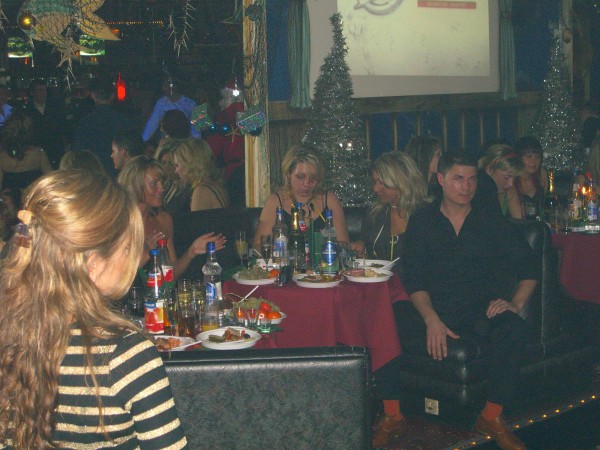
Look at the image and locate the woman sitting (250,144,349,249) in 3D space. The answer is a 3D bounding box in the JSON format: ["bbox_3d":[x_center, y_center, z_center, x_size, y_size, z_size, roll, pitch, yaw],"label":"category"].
[{"bbox_3d":[0.003,0.243,5.883,0.470,1.250,0.650,-1,9,-2],"label":"woman sitting"}]

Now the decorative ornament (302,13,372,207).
[{"bbox_3d":[0.213,-0.663,6.700,0.398,1.071,0.398,-1,9,0],"label":"decorative ornament"}]

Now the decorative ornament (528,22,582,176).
[{"bbox_3d":[1.980,-0.984,9.100,0.430,1.150,0.430,0,9,0],"label":"decorative ornament"}]

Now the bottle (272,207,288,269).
[{"bbox_3d":[-0.091,0.060,5.437,0.069,0.282,0.069,-1,9,0],"label":"bottle"}]

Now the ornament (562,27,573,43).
[{"bbox_3d":[2.044,-1.447,9.000,0.074,0.112,0.074,-1,9,0],"label":"ornament"}]

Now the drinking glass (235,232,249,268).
[{"bbox_3d":[-0.272,0.113,5.450,0.060,0.170,0.060,0,9,0],"label":"drinking glass"}]

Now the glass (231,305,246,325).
[{"bbox_3d":[-0.224,0.332,4.319,0.052,0.075,0.052,0,9,0],"label":"glass"}]

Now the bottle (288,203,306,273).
[{"bbox_3d":[-0.012,0.058,5.334,0.083,0.310,0.083,0,9,0],"label":"bottle"}]

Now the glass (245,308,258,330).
[{"bbox_3d":[-0.178,0.345,4.337,0.048,0.066,0.048,-1,9,0],"label":"glass"}]

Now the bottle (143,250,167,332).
[{"bbox_3d":[-0.525,0.240,4.264,0.072,0.303,0.072,-1,9,0],"label":"bottle"}]

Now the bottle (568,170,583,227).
[{"bbox_3d":[1.550,-0.150,6.612,0.077,0.320,0.077,0,9,0],"label":"bottle"}]

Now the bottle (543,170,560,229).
[{"bbox_3d":[1.378,-0.123,6.439,0.083,0.320,0.083,0,9,0],"label":"bottle"}]

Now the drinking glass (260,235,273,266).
[{"bbox_3d":[-0.155,0.122,5.478,0.055,0.155,0.055,-1,9,0],"label":"drinking glass"}]

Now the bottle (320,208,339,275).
[{"bbox_3d":[0.135,0.073,5.316,0.081,0.290,0.081,-1,9,0],"label":"bottle"}]

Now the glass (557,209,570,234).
[{"bbox_3d":[1.432,-0.026,6.398,0.075,0.140,0.075,0,9,0],"label":"glass"}]

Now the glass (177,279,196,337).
[{"bbox_3d":[-0.390,0.285,4.013,0.061,0.195,0.061,-1,8,0],"label":"glass"}]

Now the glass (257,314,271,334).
[{"bbox_3d":[-0.131,0.358,4.262,0.049,0.062,0.049,-1,9,0],"label":"glass"}]

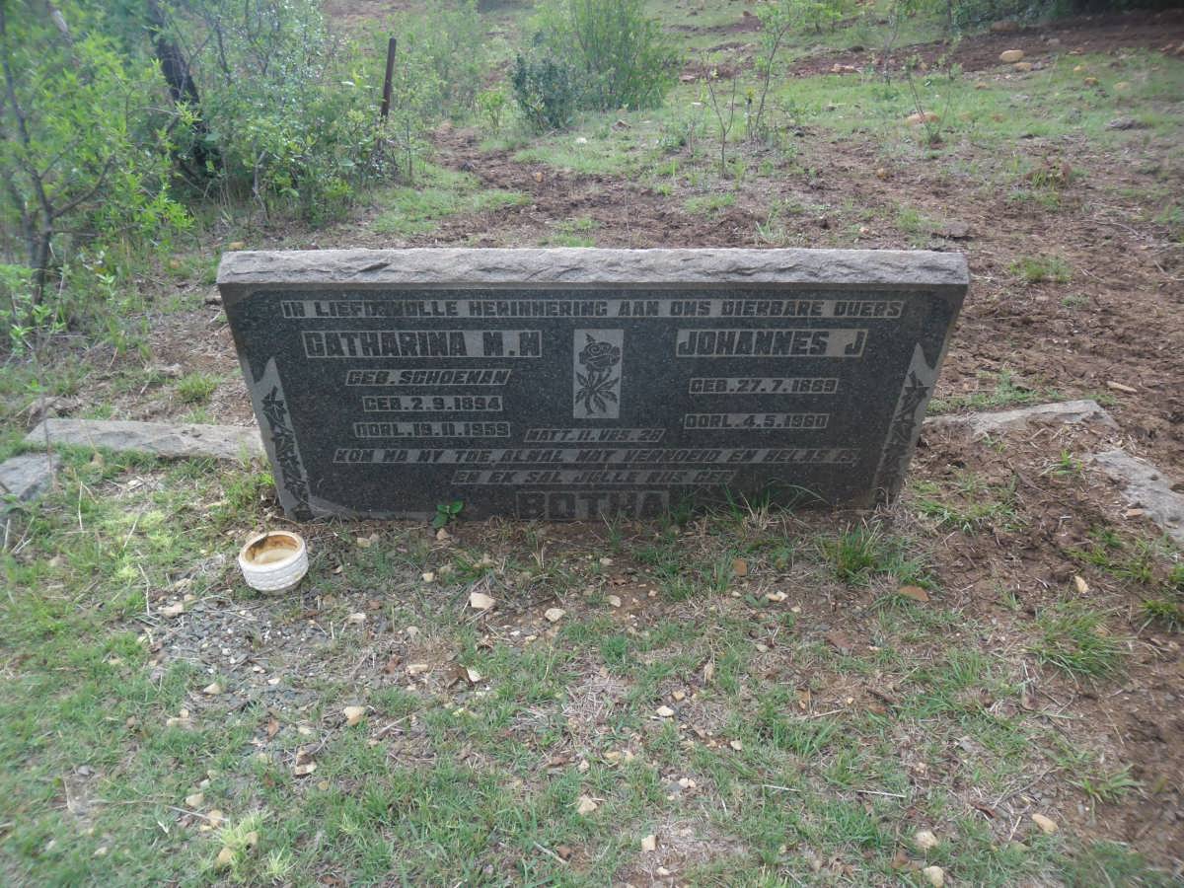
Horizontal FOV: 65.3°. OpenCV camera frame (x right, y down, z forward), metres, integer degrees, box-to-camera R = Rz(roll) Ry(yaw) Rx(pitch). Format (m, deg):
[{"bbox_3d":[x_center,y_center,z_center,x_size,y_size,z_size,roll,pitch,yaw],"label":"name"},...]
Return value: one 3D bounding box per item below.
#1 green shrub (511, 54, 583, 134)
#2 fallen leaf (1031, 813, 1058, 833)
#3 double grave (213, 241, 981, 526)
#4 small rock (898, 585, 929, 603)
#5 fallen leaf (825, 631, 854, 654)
[{"bbox_3d":[-0.250,-1.962,5.150,0.380,0.380,0.340,0,36,0],"label":"green shrub"},{"bbox_3d":[0.738,0.618,1.504,0.040,0.016,0.023,19,39,24],"label":"fallen leaf"},{"bbox_3d":[0.002,-0.101,1.985,1.420,0.645,0.105,0,40,0],"label":"double grave"},{"bbox_3d":[0.674,0.313,1.933,0.063,0.012,0.031,15,38,20],"label":"small rock"},{"bbox_3d":[0.488,0.391,1.825,0.056,0.011,0.030,24,42,30],"label":"fallen leaf"}]

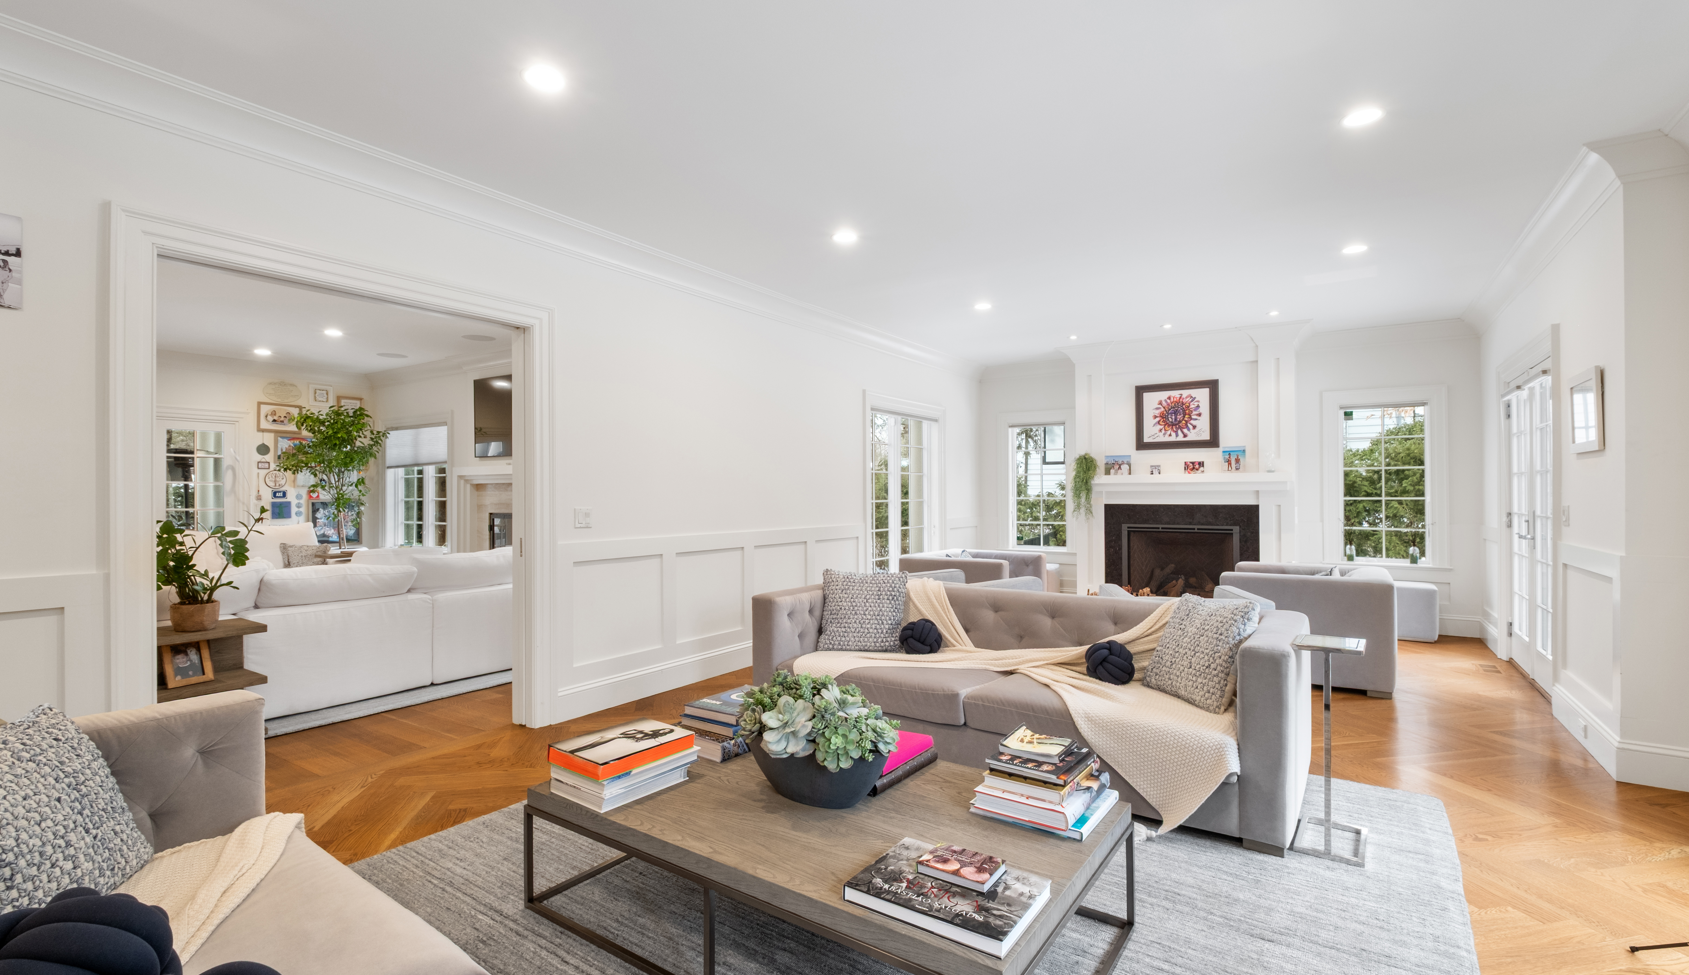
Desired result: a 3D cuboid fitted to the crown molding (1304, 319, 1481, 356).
[{"bbox_3d":[4.841,-1.361,6.330,1.320,0.165,0.120,0,0,35],"label":"crown molding"}]

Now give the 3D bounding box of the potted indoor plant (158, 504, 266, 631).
[{"bbox_3d":[-3.277,0.401,3.547,0.430,0.620,0.480,0,0,35],"label":"potted indoor plant"}]

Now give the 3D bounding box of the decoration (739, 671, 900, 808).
[{"bbox_3d":[-0.082,0.764,2.146,0.510,0.335,0.340,0,0,35],"label":"decoration"}]

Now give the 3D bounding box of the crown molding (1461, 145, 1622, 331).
[{"bbox_3d":[4.311,-1.372,4.522,0.120,0.165,3.690,0,0,35],"label":"crown molding"}]

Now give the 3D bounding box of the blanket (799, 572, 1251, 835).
[{"bbox_3d":[0.803,0.907,3.497,2.120,0.730,1.020,0,0,35],"label":"blanket"}]

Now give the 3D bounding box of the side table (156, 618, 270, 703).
[{"bbox_3d":[-3.316,1.001,3.503,0.380,0.575,0.600,0,0,35],"label":"side table"}]

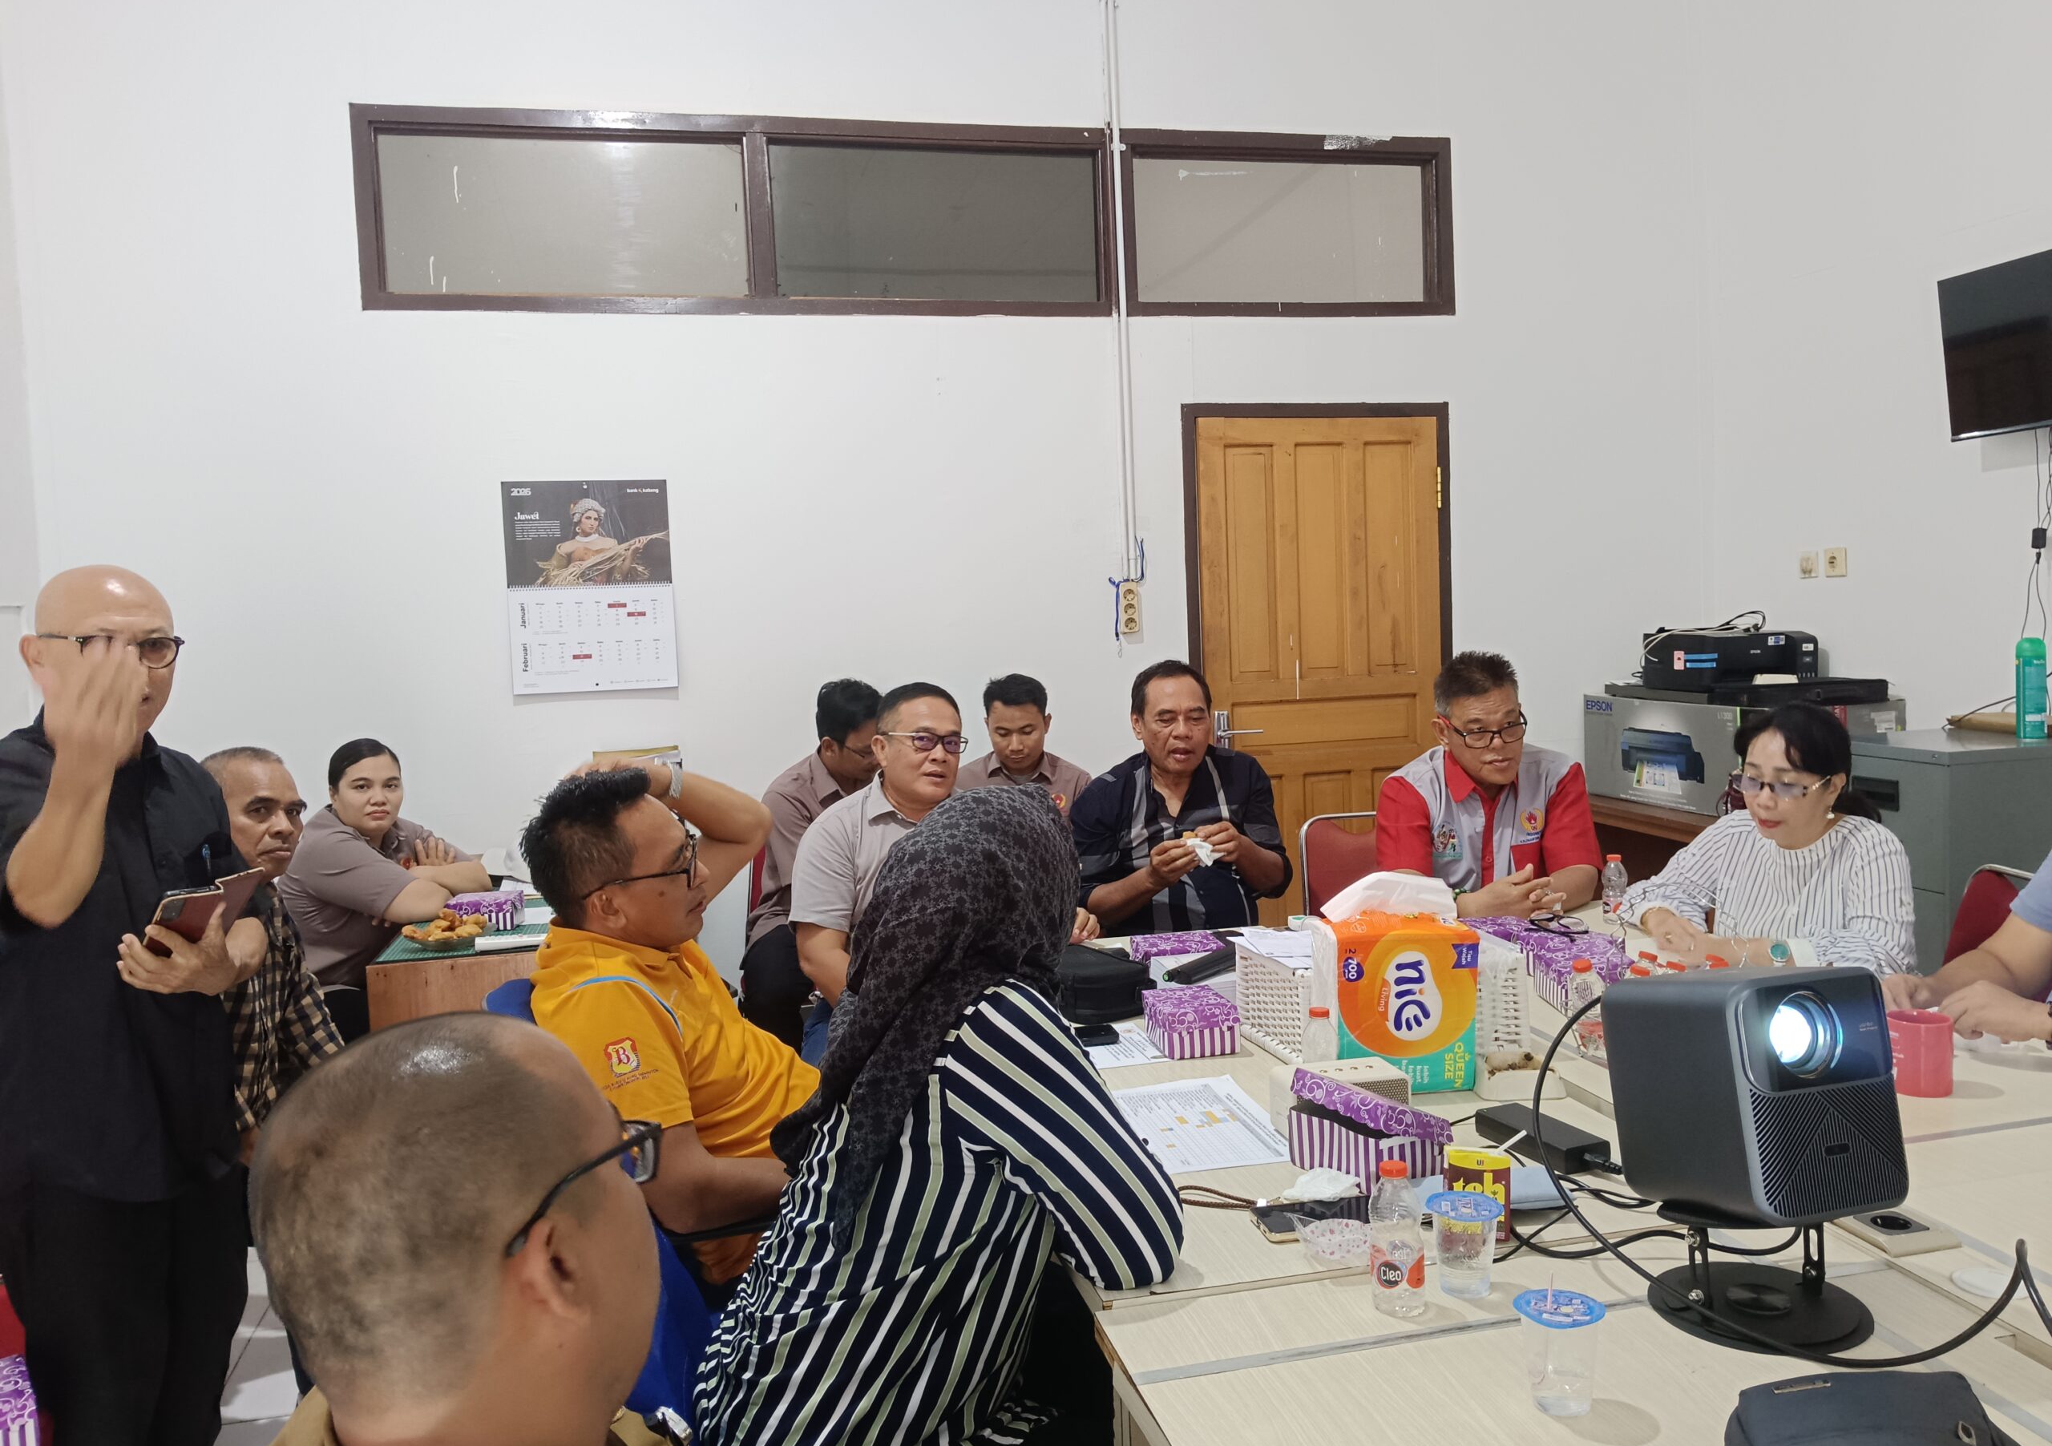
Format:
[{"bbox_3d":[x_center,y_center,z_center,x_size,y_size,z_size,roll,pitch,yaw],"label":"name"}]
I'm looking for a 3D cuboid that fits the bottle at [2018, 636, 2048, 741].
[{"bbox_3d":[2.365,-0.082,3.479,0.062,0.235,0.062,-3,4,-12],"label":"bottle"}]

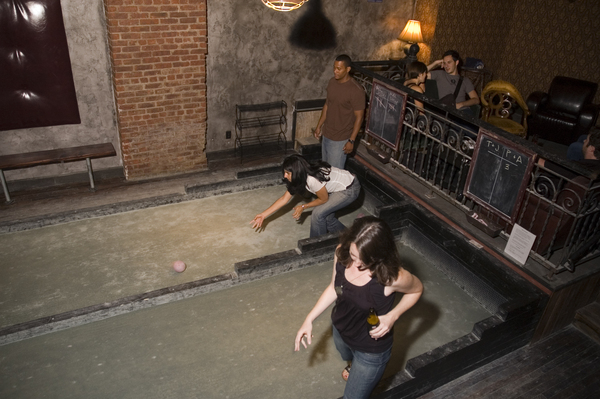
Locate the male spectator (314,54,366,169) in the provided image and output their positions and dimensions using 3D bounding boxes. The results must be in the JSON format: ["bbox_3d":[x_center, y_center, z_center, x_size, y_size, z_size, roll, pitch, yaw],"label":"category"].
[{"bbox_3d":[0.428,-0.728,5.104,0.500,1.750,0.330,27,36,35],"label":"male spectator"}]

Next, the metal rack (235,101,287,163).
[{"bbox_3d":[-0.529,-0.933,6.188,0.670,0.780,0.260,-11,33,-25],"label":"metal rack"}]

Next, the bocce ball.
[{"bbox_3d":[-1.110,0.624,4.159,0.107,0.107,0.107,3,29,-2],"label":"bocce ball"}]

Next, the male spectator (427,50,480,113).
[{"bbox_3d":[1.732,-1.110,5.544,0.620,1.301,0.850,11,30,11],"label":"male spectator"}]

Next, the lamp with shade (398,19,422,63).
[{"bbox_3d":[1.545,-2.219,6.375,0.360,0.600,0.360,-11,33,-25],"label":"lamp with shade"}]

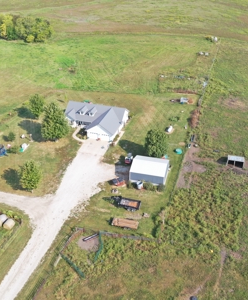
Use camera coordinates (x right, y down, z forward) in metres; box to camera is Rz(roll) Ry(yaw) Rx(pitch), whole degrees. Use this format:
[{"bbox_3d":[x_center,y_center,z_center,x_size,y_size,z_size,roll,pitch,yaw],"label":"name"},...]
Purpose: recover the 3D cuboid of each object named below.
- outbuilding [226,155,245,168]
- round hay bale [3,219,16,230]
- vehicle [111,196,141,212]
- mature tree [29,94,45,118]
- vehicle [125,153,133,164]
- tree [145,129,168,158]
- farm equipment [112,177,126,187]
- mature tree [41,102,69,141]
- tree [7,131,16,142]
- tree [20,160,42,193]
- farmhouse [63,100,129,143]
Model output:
[{"bbox_3d":[29.163,2.968,91.095,4.044,1.775,2.965,9,32,13],"label":"outbuilding"},{"bbox_3d":[-22.883,14.931,69.971,1.783,1.783,1.380,8,32,12],"label":"round hay bale"},{"bbox_3d":[0.418,11.575,76.370,6.100,1.500,2.400,11,32,16],"label":"vehicle"},{"bbox_3d":[-27.449,-13.705,111.329,4.894,8.159,4.894,1,31,0],"label":"mature tree"},{"bbox_3d":[1.357,2.003,92.027,2.000,1.800,3.500,6,31,9],"label":"vehicle"},{"bbox_3d":[8.313,-1.053,90.070,6.100,9.200,6.100,9,32,14],"label":"tree"},{"bbox_3d":[-0.829,7.445,83.555,2.700,1.150,2.000,-11,33,-19],"label":"farm equipment"},{"bbox_3d":[-19.011,-7.412,97.767,7.800,11.600,7.800,1,31,0],"label":"mature tree"},{"bbox_3d":[-31.805,-3.760,99.266,2.055,3.432,2.055,1,31,0],"label":"tree"},{"bbox_3d":[-20.777,6.188,78.302,4.900,8.300,4.900,9,32,14],"label":"tree"},{"bbox_3d":[-9.444,-9.873,107.979,18.800,5.500,16.900,9,32,14],"label":"farmhouse"}]

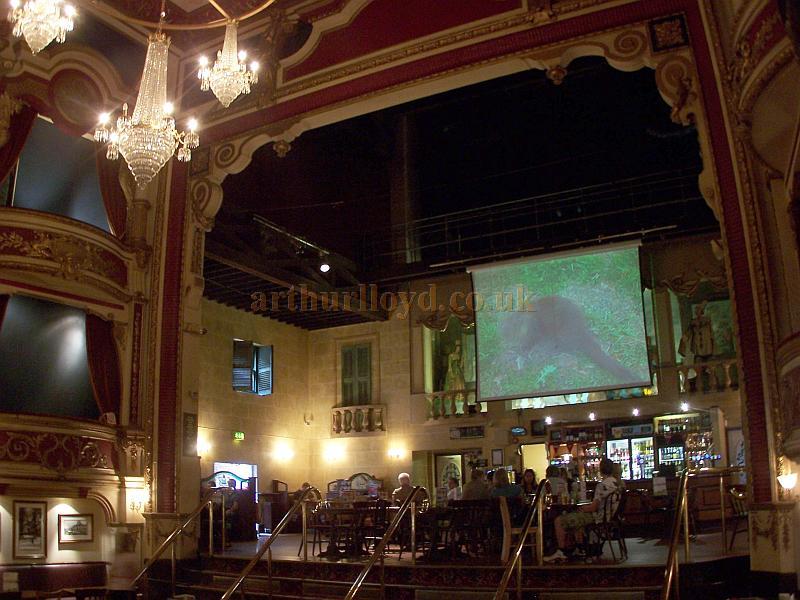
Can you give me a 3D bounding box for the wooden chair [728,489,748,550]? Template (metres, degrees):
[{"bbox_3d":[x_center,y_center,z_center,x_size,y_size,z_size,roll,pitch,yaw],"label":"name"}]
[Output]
[{"bbox_3d":[5.184,3.274,13.100,0.480,0.900,0.430,2,-14,-14],"label":"wooden chair"}]

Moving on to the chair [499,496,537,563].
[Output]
[{"bbox_3d":[1.626,3.090,11.800,0.530,0.870,0.440,-1,-13,-1],"label":"chair"}]

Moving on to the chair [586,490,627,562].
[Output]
[{"bbox_3d":[2.788,3.030,11.800,0.500,0.910,0.440,-8,-15,28],"label":"chair"}]

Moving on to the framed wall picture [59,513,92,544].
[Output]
[{"bbox_3d":[-4.917,3.471,13.300,0.040,0.420,0.570,-10,-16,34],"label":"framed wall picture"}]

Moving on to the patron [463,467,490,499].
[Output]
[{"bbox_3d":[1.240,3.232,13.413,0.480,1.280,0.750,-6,-15,19],"label":"patron"}]

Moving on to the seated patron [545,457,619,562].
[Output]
[{"bbox_3d":[2.307,2.648,11.100,0.800,1.280,0.480,-8,-15,25],"label":"seated patron"}]

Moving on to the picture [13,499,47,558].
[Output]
[{"bbox_3d":[-5.346,3.326,12.700,0.040,0.800,0.540,-10,-16,34],"label":"picture"}]

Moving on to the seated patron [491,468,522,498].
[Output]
[{"bbox_3d":[1.550,3.001,12.318,0.460,1.240,0.750,-6,-15,19],"label":"seated patron"}]

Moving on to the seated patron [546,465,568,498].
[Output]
[{"bbox_3d":[2.344,3.045,12.781,0.460,1.270,0.750,-8,-15,25],"label":"seated patron"}]

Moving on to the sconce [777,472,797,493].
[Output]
[{"bbox_3d":[4.313,2.042,9.800,0.130,0.220,0.210,5,-15,-24],"label":"sconce"}]

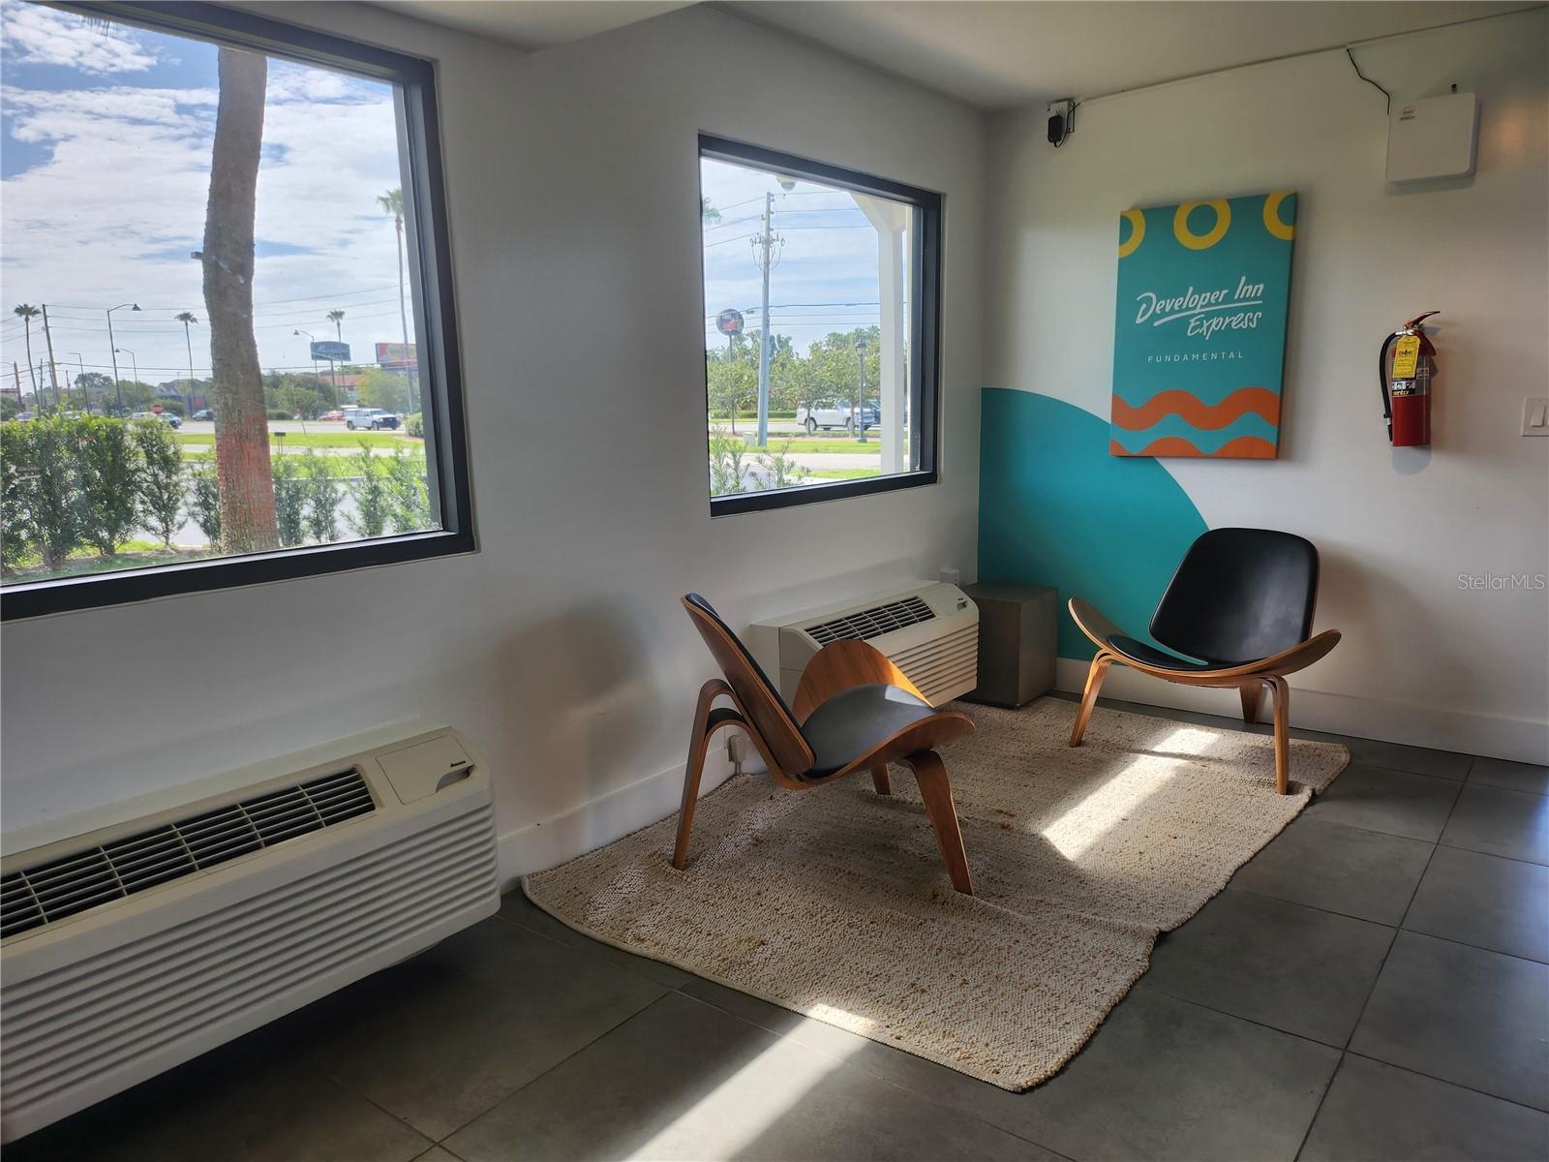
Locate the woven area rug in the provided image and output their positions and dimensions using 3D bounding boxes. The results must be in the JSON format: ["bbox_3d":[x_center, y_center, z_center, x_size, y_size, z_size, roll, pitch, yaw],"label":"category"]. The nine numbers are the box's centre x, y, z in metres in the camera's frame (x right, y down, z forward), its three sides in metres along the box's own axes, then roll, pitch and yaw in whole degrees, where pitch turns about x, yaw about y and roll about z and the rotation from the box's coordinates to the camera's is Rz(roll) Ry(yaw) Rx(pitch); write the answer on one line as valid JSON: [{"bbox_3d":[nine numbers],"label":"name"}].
[{"bbox_3d":[0.669,0.688,3.342,1.500,0.025,2.430,7,13,38],"label":"woven area rug"}]

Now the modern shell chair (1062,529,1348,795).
[{"bbox_3d":[1.556,0.214,3.772,0.780,0.750,0.920,-11,14,-44],"label":"modern shell chair"}]

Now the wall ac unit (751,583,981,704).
[{"bbox_3d":[0.364,0.285,3.900,0.285,0.420,1.060,7,13,38],"label":"wall ac unit"}]

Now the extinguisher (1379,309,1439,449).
[{"bbox_3d":[2.109,-0.667,3.582,0.135,0.435,0.155,-11,14,-42],"label":"extinguisher"}]

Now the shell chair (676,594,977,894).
[{"bbox_3d":[0.084,0.394,2.957,0.790,0.750,0.920,-4,10,-12],"label":"shell chair"}]

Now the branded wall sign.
[{"bbox_3d":[1.591,-0.930,4.031,0.620,0.927,0.038,7,13,38],"label":"branded wall sign"}]

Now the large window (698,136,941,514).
[{"bbox_3d":[0.179,-0.866,3.824,0.110,1.130,1.400,7,13,38],"label":"large window"}]

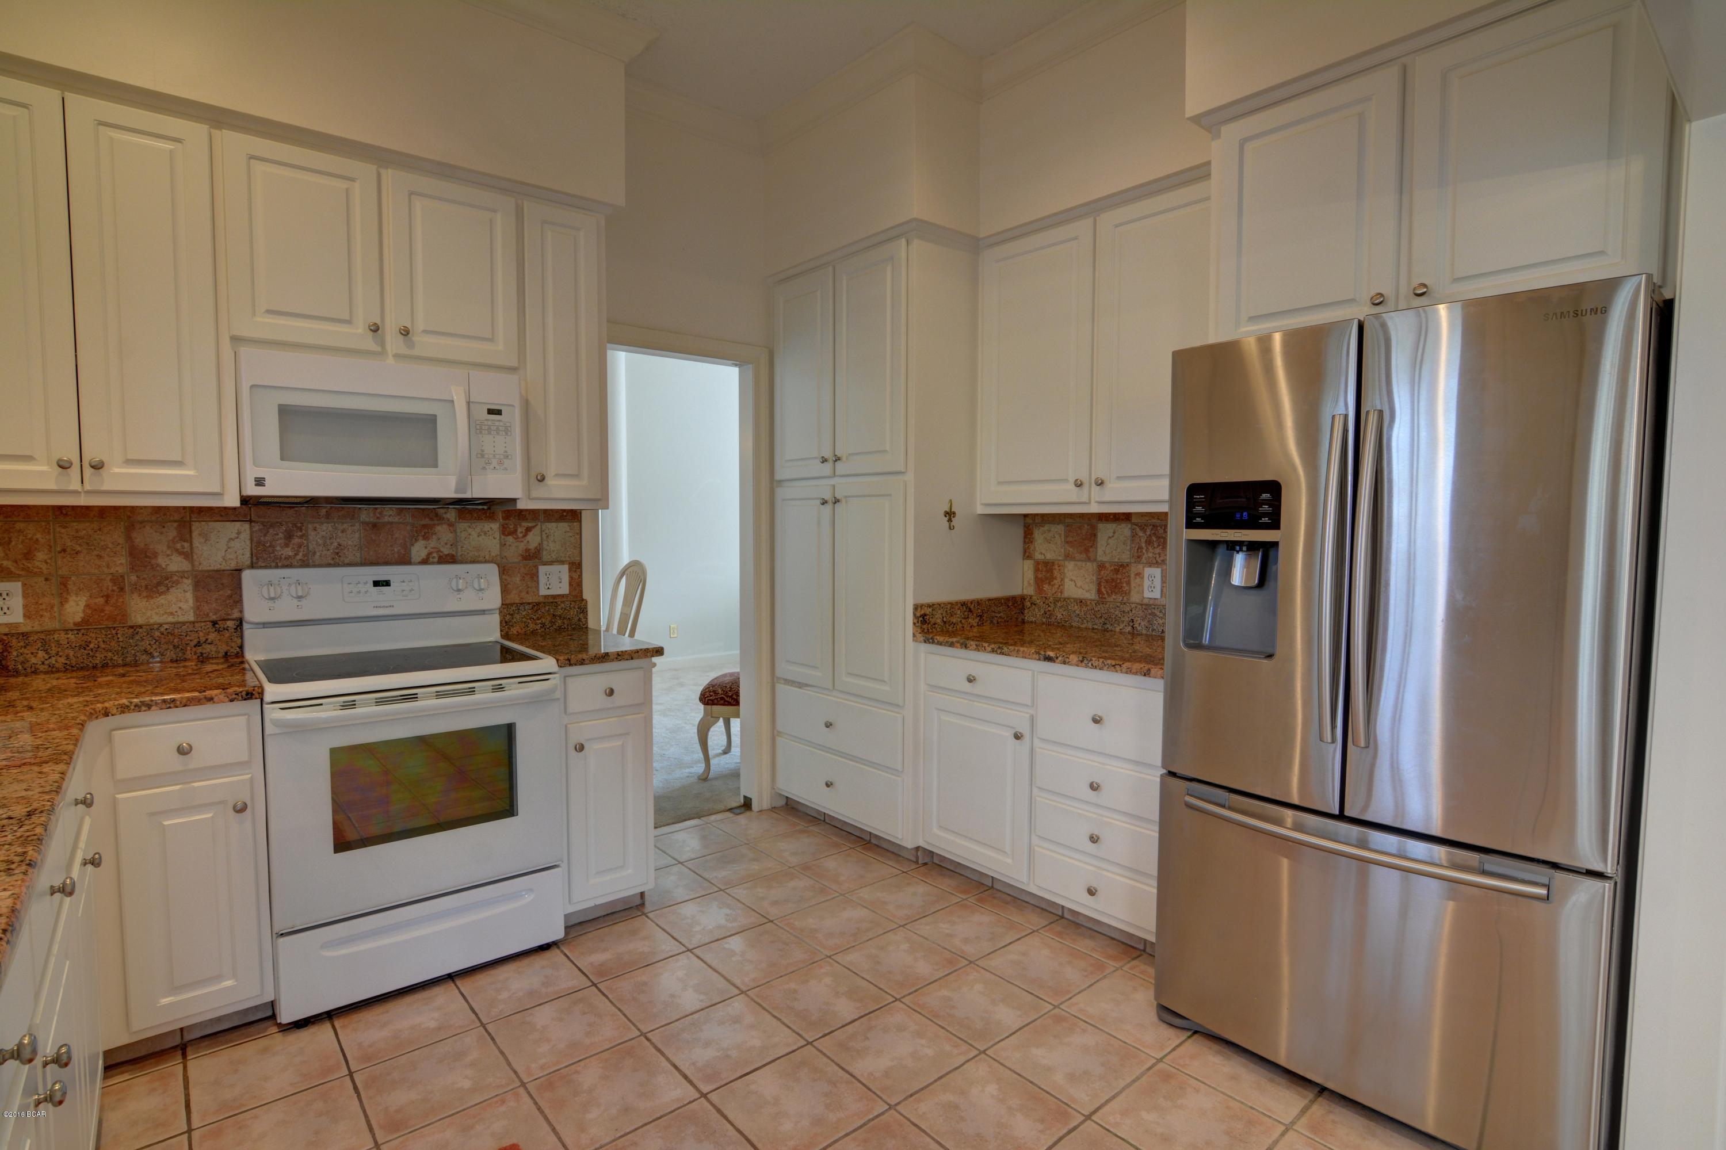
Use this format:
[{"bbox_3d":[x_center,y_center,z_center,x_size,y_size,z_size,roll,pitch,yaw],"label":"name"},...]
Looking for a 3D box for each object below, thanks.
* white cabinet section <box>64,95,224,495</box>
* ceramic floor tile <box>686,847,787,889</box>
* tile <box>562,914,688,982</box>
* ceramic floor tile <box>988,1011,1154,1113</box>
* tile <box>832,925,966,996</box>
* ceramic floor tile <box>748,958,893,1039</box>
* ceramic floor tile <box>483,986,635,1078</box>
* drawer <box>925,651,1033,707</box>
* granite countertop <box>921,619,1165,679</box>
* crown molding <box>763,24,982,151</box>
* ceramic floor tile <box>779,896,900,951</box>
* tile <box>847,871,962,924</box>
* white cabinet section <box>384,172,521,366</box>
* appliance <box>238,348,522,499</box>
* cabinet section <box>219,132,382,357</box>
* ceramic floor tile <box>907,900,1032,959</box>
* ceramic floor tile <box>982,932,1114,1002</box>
[{"bbox_3d":[-2.054,-0.754,2.235,0.287,1.007,0.310,-2,4,-35],"label":"white cabinet section"},{"bbox_3d":[-0.509,1.173,3.079,0.302,0.010,0.302,-3,5,-41],"label":"ceramic floor tile"},{"bbox_3d":[-0.781,1.218,2.498,0.305,0.012,0.305,-3,4,-41],"label":"tile"},{"bbox_3d":[0.536,1.244,1.974,0.302,0.010,0.302,-3,5,-41],"label":"ceramic floor tile"},{"bbox_3d":[0.119,1.222,2.423,0.305,0.012,0.305,-3,4,-41],"label":"tile"},{"bbox_3d":[-0.125,1.232,2.236,0.300,0.012,0.300,-3,5,-40],"label":"ceramic floor tile"},{"bbox_3d":[-0.818,1.245,2.090,0.300,0.012,0.300,-3,5,-40],"label":"ceramic floor tile"},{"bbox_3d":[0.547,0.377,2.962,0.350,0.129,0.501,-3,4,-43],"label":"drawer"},{"bbox_3d":[0.812,0.266,2.876,0.695,0.035,1.058,-3,4,-43],"label":"granite countertop"},{"bbox_3d":[-0.023,-1.952,3.246,0.383,0.131,1.048,-3,4,-43],"label":"crown molding"},{"bbox_3d":[-0.090,1.209,2.648,0.305,0.012,0.305,-3,4,-41],"label":"ceramic floor tile"},{"bbox_3d":[0.149,1.193,2.831,0.300,0.012,0.300,-3,5,-40],"label":"tile"},{"bbox_3d":[-1.431,-1.003,2.663,0.370,0.563,0.310,-2,4,-35],"label":"white cabinet section"},{"bbox_3d":[-1.585,-0.456,2.547,0.751,0.416,0.404,-3,5,-41],"label":"appliance"},{"bbox_3d":[-1.760,-0.990,2.430,0.369,0.563,0.310,-2,4,-35],"label":"cabinet section"},{"bbox_3d":[0.360,1.211,2.612,0.305,0.012,0.305,-3,4,-41],"label":"ceramic floor tile"},{"bbox_3d":[0.567,1.217,2.376,0.302,0.010,0.302,-3,4,-41],"label":"ceramic floor tile"}]

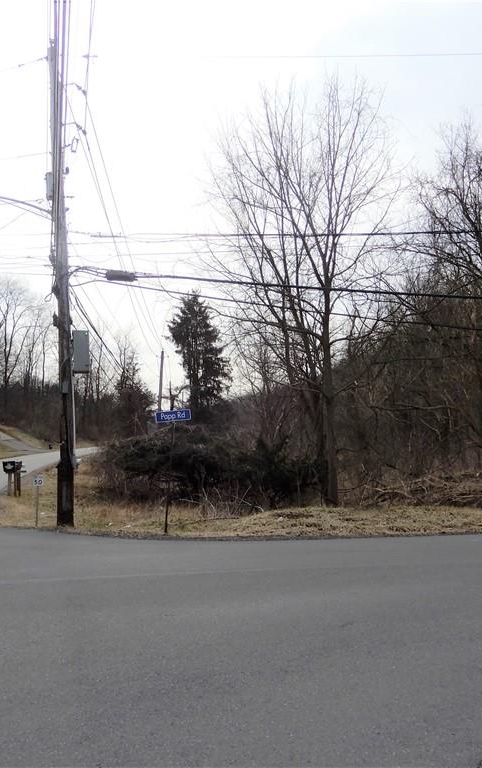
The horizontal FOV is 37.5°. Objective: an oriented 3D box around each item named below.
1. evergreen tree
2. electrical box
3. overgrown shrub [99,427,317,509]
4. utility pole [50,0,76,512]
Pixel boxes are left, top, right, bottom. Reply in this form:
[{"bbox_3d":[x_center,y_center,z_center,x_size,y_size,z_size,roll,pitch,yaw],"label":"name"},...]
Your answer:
[{"bbox_3d":[-2.574,-0.091,43.000,3.700,10.901,3.700,0,-5,0],"label":"evergreen tree"},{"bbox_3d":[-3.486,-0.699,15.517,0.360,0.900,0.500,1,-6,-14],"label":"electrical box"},{"bbox_3d":[-0.915,2.324,20.000,5.800,2.250,3.600,0,-5,0],"label":"overgrown shrub"},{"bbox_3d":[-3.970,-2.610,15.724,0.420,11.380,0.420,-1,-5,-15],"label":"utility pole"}]

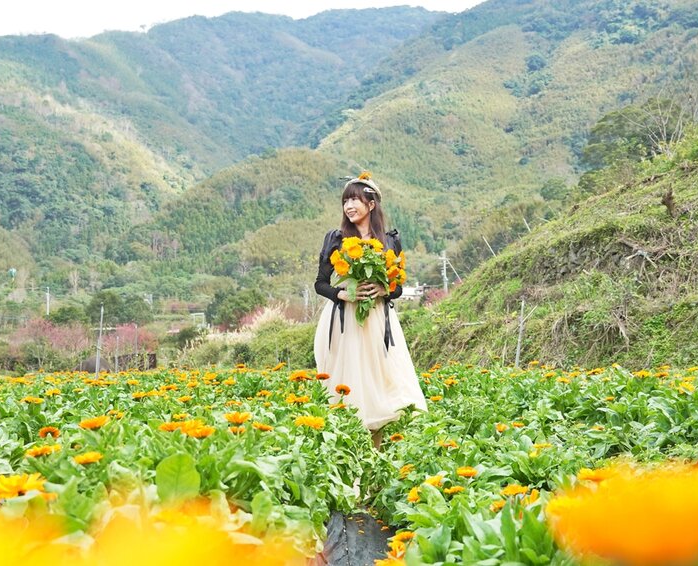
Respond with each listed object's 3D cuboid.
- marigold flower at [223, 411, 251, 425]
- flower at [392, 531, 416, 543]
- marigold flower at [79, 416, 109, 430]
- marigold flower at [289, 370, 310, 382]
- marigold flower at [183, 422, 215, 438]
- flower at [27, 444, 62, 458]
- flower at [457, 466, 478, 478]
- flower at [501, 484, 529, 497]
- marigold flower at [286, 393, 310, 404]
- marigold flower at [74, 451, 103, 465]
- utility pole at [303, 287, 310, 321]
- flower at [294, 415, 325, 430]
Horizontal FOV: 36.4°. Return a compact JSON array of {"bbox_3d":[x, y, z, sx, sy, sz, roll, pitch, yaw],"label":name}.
[{"bbox_3d":[-0.326,0.393,3.100,0.077,0.032,0.077,0,-3,0],"label":"marigold flower"},{"bbox_3d":[0.141,0.656,2.750,0.062,0.032,0.062,0,-4,0],"label":"flower"},{"bbox_3d":[-0.614,0.337,2.550,0.072,0.034,0.072,0,-4,0],"label":"marigold flower"},{"bbox_3d":[-0.193,0.365,4.150,0.085,0.037,0.085,0,-3,0],"label":"marigold flower"},{"bbox_3d":[-0.340,0.333,2.400,0.072,0.036,0.072,0,-4,0],"label":"marigold flower"},{"bbox_3d":[-0.731,0.405,2.550,0.083,0.028,0.083,0,-3,0],"label":"flower"},{"bbox_3d":[0.413,0.660,3.700,0.073,0.031,0.073,0,-3,0],"label":"flower"},{"bbox_3d":[0.460,0.576,2.950,0.078,0.026,0.078,0,-3,0],"label":"flower"},{"bbox_3d":[-0.185,0.424,3.900,0.080,0.037,0.080,0,-3,0],"label":"marigold flower"},{"bbox_3d":[-0.589,0.394,2.400,0.063,0.032,0.063,0,-4,0],"label":"marigold flower"},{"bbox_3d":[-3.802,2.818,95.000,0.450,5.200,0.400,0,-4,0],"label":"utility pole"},{"bbox_3d":[-0.097,0.342,2.600,0.073,0.038,0.073,0,-4,0],"label":"flower"}]

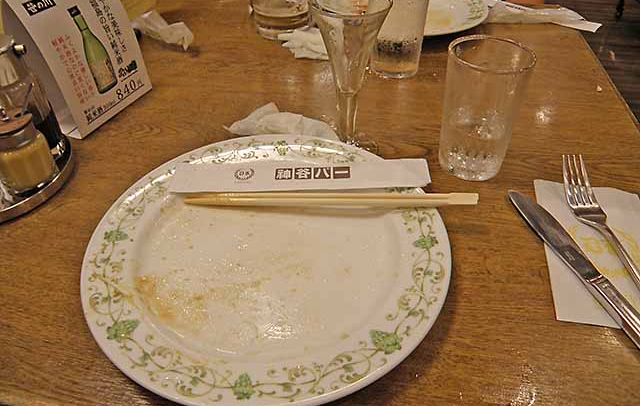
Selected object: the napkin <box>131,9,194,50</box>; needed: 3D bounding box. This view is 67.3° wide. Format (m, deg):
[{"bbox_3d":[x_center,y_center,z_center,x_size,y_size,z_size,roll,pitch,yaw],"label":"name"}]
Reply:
[{"bbox_3d":[-0.208,-0.234,0.638,0.115,0.030,0.052,27,48,27],"label":"napkin"}]

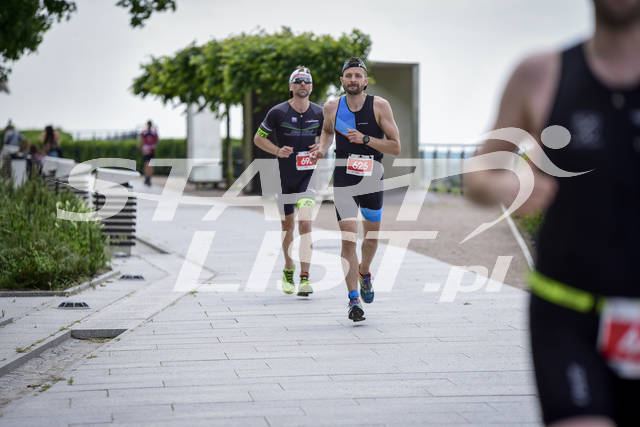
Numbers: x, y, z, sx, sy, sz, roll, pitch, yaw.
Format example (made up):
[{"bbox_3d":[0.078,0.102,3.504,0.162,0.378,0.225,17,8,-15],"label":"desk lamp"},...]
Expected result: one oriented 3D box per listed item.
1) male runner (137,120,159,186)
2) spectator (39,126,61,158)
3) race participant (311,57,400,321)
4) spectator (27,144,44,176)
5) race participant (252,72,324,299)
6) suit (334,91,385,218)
[{"bbox_3d":[-4.608,-1.597,95.000,0.560,1.760,0.600,0,1,0],"label":"male runner"},{"bbox_3d":[-7.066,-1.483,93.000,0.500,1.630,0.340,0,1,0],"label":"spectator"},{"bbox_3d":[0.246,-0.168,23.950,0.590,1.770,0.720,0,1,3],"label":"race participant"},{"bbox_3d":[-7.427,-1.255,93.000,0.400,1.080,0.350,1,1,37],"label":"spectator"},{"bbox_3d":[-0.233,-0.248,27.600,0.560,1.785,0.650,0,1,-2],"label":"race participant"},{"bbox_3d":[0.259,-0.376,23.900,0.360,0.850,0.320,0,1,3],"label":"suit"}]

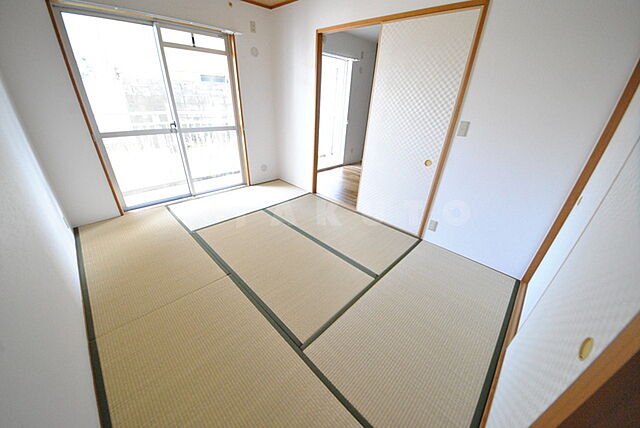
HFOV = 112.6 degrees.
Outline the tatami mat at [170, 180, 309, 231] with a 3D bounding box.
[{"bbox_3d":[-1.071,-0.199,3.180,0.846,0.050,1.720,26,35,36],"label":"tatami mat"}]

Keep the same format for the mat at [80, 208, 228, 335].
[{"bbox_3d":[-1.671,0.339,2.050,1.705,0.050,0.812,26,35,36],"label":"mat"}]

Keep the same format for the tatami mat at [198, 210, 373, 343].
[{"bbox_3d":[-0.433,0.397,2.109,1.721,0.050,0.844,26,35,36],"label":"tatami mat"}]

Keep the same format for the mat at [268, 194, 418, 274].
[{"bbox_3d":[0.180,0.137,2.698,1.721,0.050,0.840,26,35,36],"label":"mat"}]

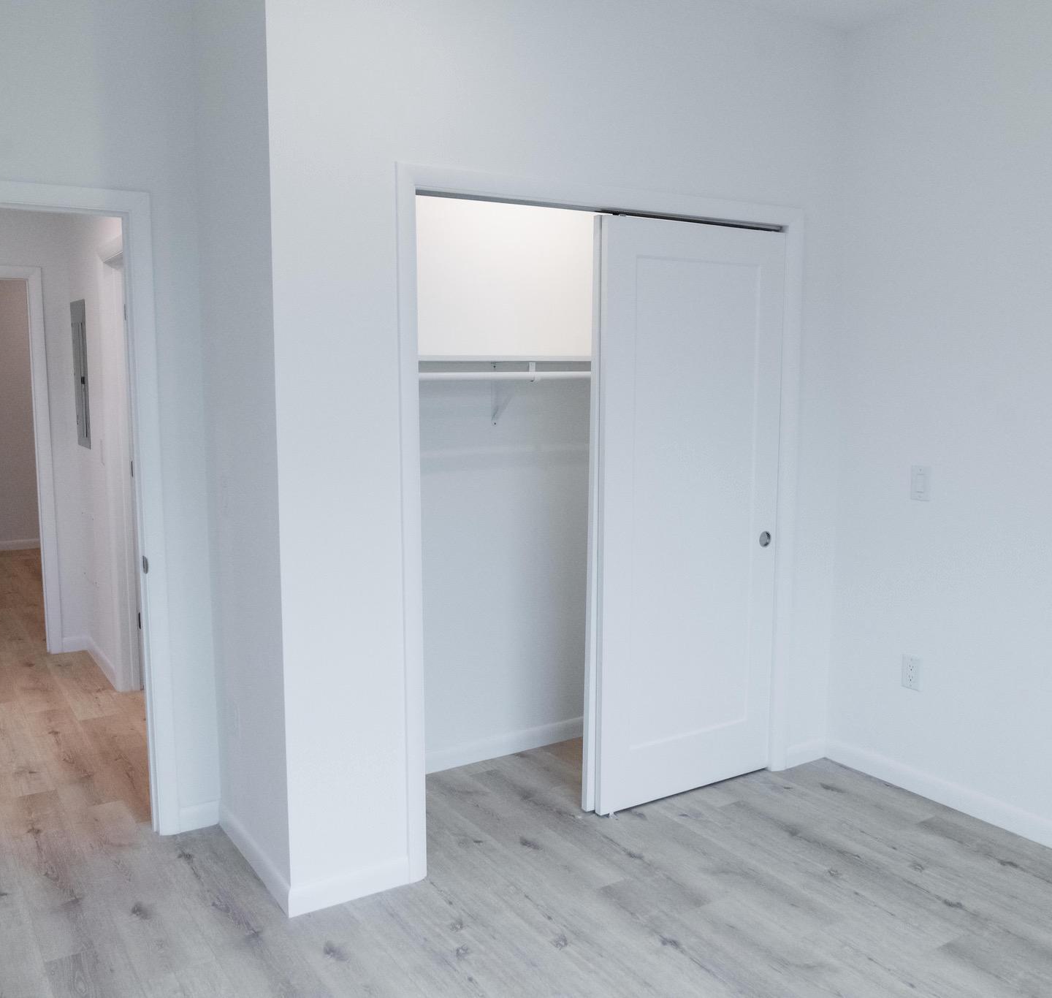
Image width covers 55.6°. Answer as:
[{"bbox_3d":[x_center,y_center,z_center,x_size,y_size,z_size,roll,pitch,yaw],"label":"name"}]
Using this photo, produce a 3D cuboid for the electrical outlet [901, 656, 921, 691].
[{"bbox_3d":[1.432,0.648,3.708,0.008,0.122,0.079,-4,8,-32],"label":"electrical outlet"}]

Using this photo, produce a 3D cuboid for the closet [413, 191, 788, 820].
[{"bbox_3d":[0.122,0.054,3.706,1.510,2.087,0.734,-4,8,-32],"label":"closet"}]

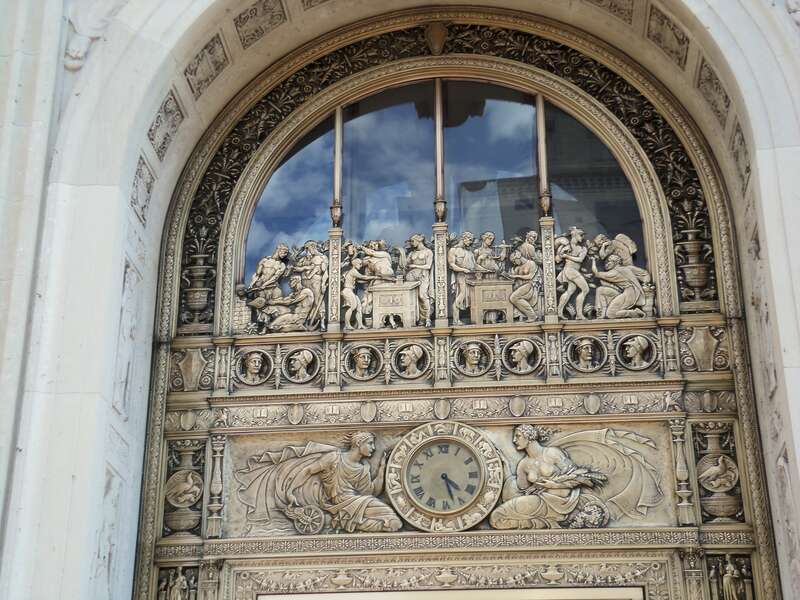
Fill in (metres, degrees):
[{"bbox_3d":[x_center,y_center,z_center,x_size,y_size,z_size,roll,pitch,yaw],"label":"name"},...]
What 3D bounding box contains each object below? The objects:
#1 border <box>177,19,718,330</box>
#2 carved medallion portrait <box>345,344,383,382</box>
[{"bbox_3d":[0.366,-1.230,12.871,4.630,3.180,0.220,-3,-26,5],"label":"border"},{"bbox_3d":[-0.326,0.558,12.822,0.350,0.350,0.090,-2,-28,4],"label":"carved medallion portrait"}]

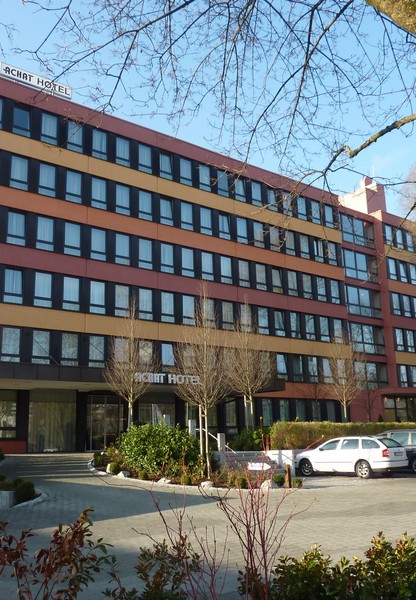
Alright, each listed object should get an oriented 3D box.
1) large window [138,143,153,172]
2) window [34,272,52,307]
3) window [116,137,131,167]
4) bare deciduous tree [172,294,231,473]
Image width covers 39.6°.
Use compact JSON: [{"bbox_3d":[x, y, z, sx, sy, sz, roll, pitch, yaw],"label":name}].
[{"bbox_3d":[-3.577,-8.040,33.065,0.831,1.632,0.120,9,-18,-36],"label":"large window"},{"bbox_3d":[-8.003,-0.475,28.111,0.900,1.692,0.120,9,-18,-36],"label":"window"},{"bbox_3d":[-4.711,-8.218,32.222,0.831,1.632,0.120,9,-18,-36],"label":"window"},{"bbox_3d":[-0.175,2.886,20.733,2.170,6.608,2.170,-2,-14,0],"label":"bare deciduous tree"}]

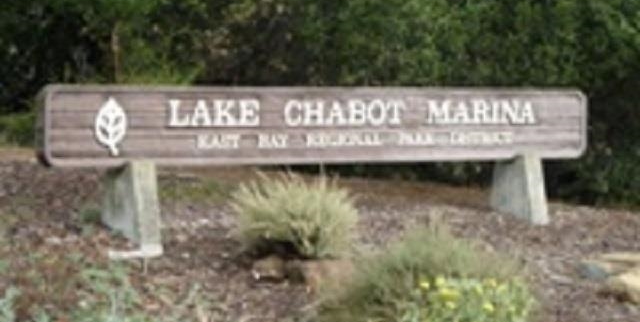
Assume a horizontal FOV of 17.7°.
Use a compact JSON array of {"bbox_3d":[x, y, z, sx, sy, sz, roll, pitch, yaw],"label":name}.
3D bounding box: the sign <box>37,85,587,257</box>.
[{"bbox_3d":[0.117,0.032,16.946,5.282,1.280,0.620,-1,2,-32],"label":"sign"}]

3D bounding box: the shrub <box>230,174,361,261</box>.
[{"bbox_3d":[-0.196,0.418,15.750,0.970,0.660,0.920,0,1,0],"label":"shrub"}]

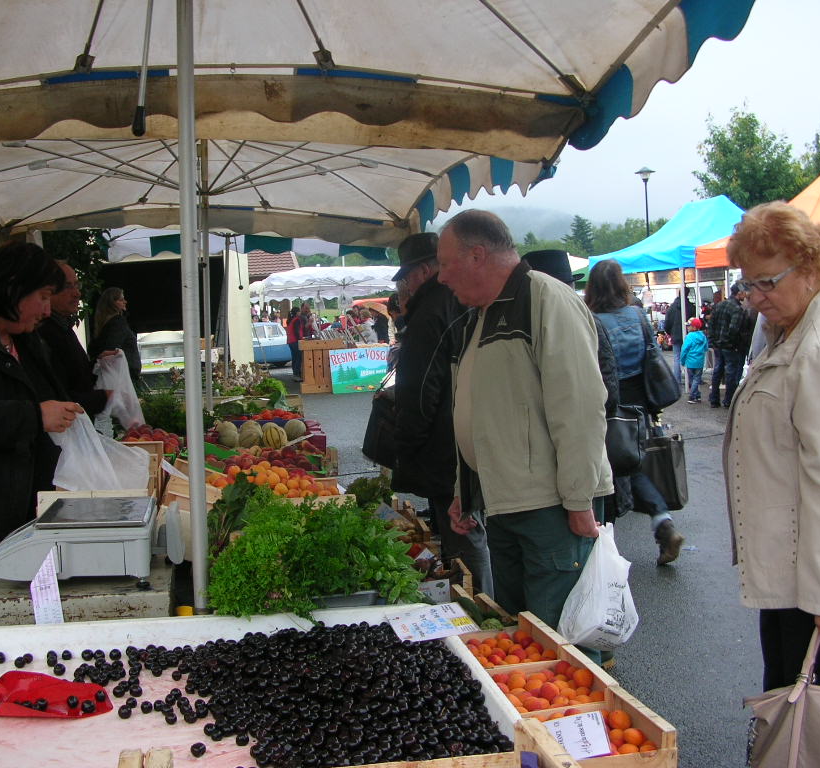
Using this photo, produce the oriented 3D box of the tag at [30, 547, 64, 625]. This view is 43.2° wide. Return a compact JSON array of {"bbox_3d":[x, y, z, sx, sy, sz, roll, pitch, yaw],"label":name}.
[{"bbox_3d":[-0.900,0.503,2.570,0.080,0.200,0.015,-2,4,-6],"label":"tag"}]

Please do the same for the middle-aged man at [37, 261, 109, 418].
[{"bbox_3d":[-1.464,0.260,4.400,0.450,1.660,0.480,-1,4,-3],"label":"middle-aged man"}]

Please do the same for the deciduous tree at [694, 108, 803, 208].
[{"bbox_3d":[11.893,-5.465,36.267,4.100,8.248,4.100,-2,4,0],"label":"deciduous tree"}]

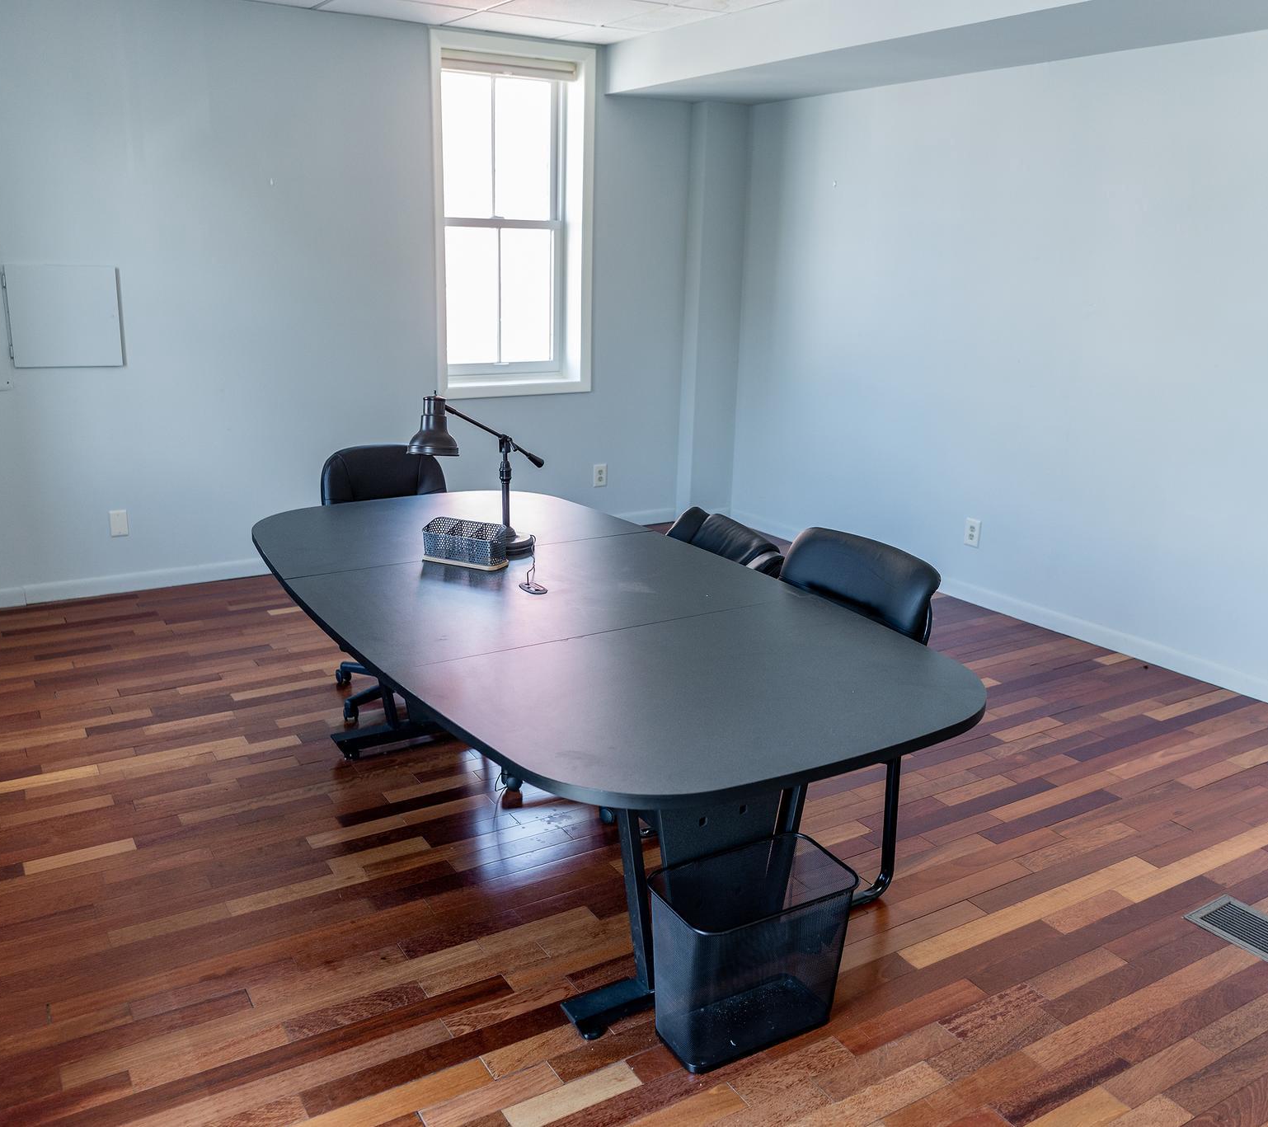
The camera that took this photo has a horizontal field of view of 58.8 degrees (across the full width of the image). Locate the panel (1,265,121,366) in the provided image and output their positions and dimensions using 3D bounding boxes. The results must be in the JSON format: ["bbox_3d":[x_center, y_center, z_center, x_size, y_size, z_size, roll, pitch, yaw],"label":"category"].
[{"bbox_3d":[-2.463,-1.068,4.898,0.438,0.429,0.030,-8,18,-31],"label":"panel"}]

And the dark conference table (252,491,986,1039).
[{"bbox_3d":[-0.235,0.410,3.127,1.174,0.742,2.437,-8,18,-31],"label":"dark conference table"}]

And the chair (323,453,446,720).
[{"bbox_3d":[-0.814,0.051,4.093,0.620,0.890,0.680,-8,18,-31],"label":"chair"}]

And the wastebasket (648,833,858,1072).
[{"bbox_3d":[0.249,0.830,2.388,0.432,0.352,0.272,-8,18,-31],"label":"wastebasket"}]

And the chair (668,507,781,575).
[{"bbox_3d":[0.050,0.299,3.367,0.700,0.840,0.620,-8,18,-31],"label":"chair"}]

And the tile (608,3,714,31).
[{"bbox_3d":[0.126,-2.527,5.217,0.295,0.020,0.620,-8,18,-31],"label":"tile"}]

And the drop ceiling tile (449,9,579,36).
[{"bbox_3d":[-0.548,-2.603,5.431,0.601,0.020,0.451,-8,18,-31],"label":"drop ceiling tile"}]

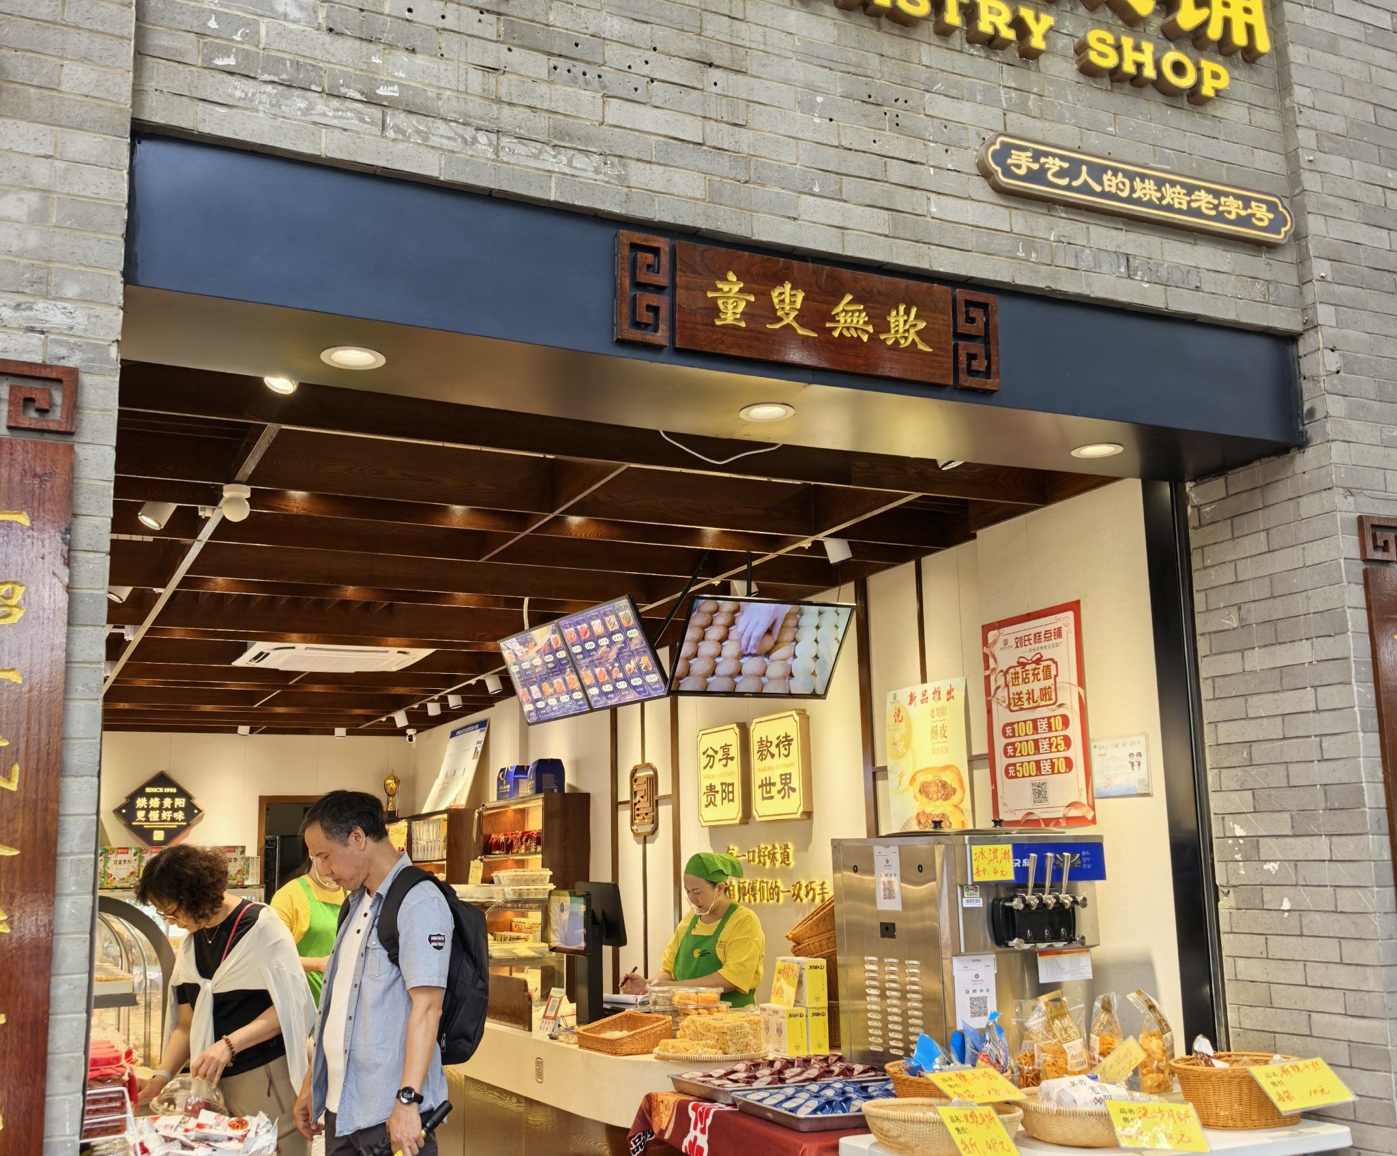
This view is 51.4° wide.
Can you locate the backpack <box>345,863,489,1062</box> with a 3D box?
[{"bbox_3d":[-0.809,1.081,4.134,0.328,0.535,0.323,4,-12,-25],"label":"backpack"}]

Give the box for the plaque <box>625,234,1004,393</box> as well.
[{"bbox_3d":[0.292,-0.630,3.524,1.058,0.254,0.035,4,-12,-24],"label":"plaque"}]

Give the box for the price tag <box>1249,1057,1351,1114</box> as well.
[{"bbox_3d":[1.548,1.300,3.720,0.210,0.005,0.150,-4,27,-15],"label":"price tag"}]

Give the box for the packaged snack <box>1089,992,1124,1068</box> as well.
[{"bbox_3d":[1.205,1.375,4.288,0.100,0.285,0.080,-4,-11,15],"label":"packaged snack"}]

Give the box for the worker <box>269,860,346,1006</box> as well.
[{"bbox_3d":[-1.668,1.936,6.404,0.480,1.660,0.330,2,-11,-15],"label":"worker"}]

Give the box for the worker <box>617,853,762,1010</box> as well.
[{"bbox_3d":[-0.002,1.892,5.921,0.520,1.500,0.470,-11,-15,41],"label":"worker"}]

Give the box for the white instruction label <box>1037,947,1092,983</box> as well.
[{"bbox_3d":[1.119,1.184,4.435,0.197,0.094,0.006,4,-12,-25],"label":"white instruction label"}]

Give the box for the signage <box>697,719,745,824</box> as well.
[{"bbox_3d":[0.106,0.998,7.337,0.055,0.500,0.450,4,-12,-25],"label":"signage"}]

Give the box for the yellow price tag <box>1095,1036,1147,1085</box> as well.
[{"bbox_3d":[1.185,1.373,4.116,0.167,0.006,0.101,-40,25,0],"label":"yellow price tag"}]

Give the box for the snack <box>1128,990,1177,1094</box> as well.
[{"bbox_3d":[1.355,1.383,4.336,0.110,0.285,0.080,3,-12,-21],"label":"snack"}]

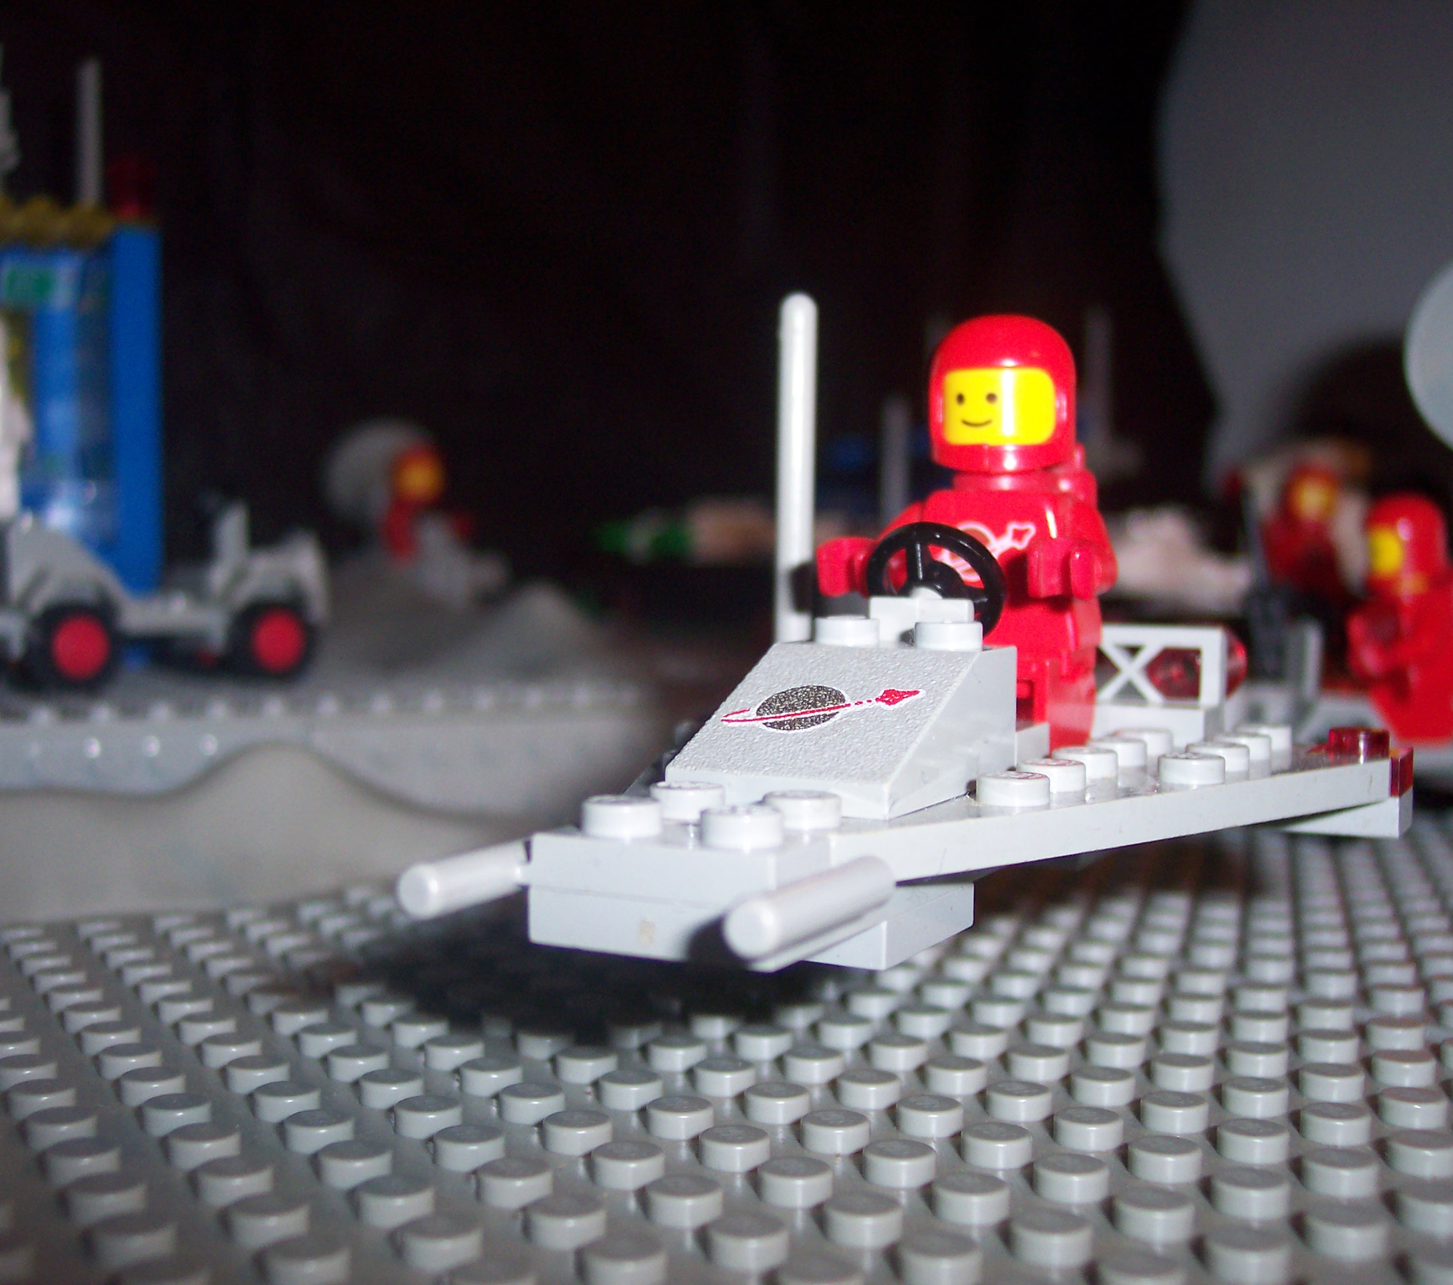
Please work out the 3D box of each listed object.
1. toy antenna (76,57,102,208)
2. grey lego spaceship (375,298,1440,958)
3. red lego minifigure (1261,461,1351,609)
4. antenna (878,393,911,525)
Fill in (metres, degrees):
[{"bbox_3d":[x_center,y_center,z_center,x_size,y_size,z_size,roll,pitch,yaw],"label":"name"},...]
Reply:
[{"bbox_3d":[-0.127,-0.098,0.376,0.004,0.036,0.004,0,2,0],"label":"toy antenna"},{"bbox_3d":[0.013,-0.005,0.140,0.064,0.049,0.087,2,4,28],"label":"grey lego spaceship"},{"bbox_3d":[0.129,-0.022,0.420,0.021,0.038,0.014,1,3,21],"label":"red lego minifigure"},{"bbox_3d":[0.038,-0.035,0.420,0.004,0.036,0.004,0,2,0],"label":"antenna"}]

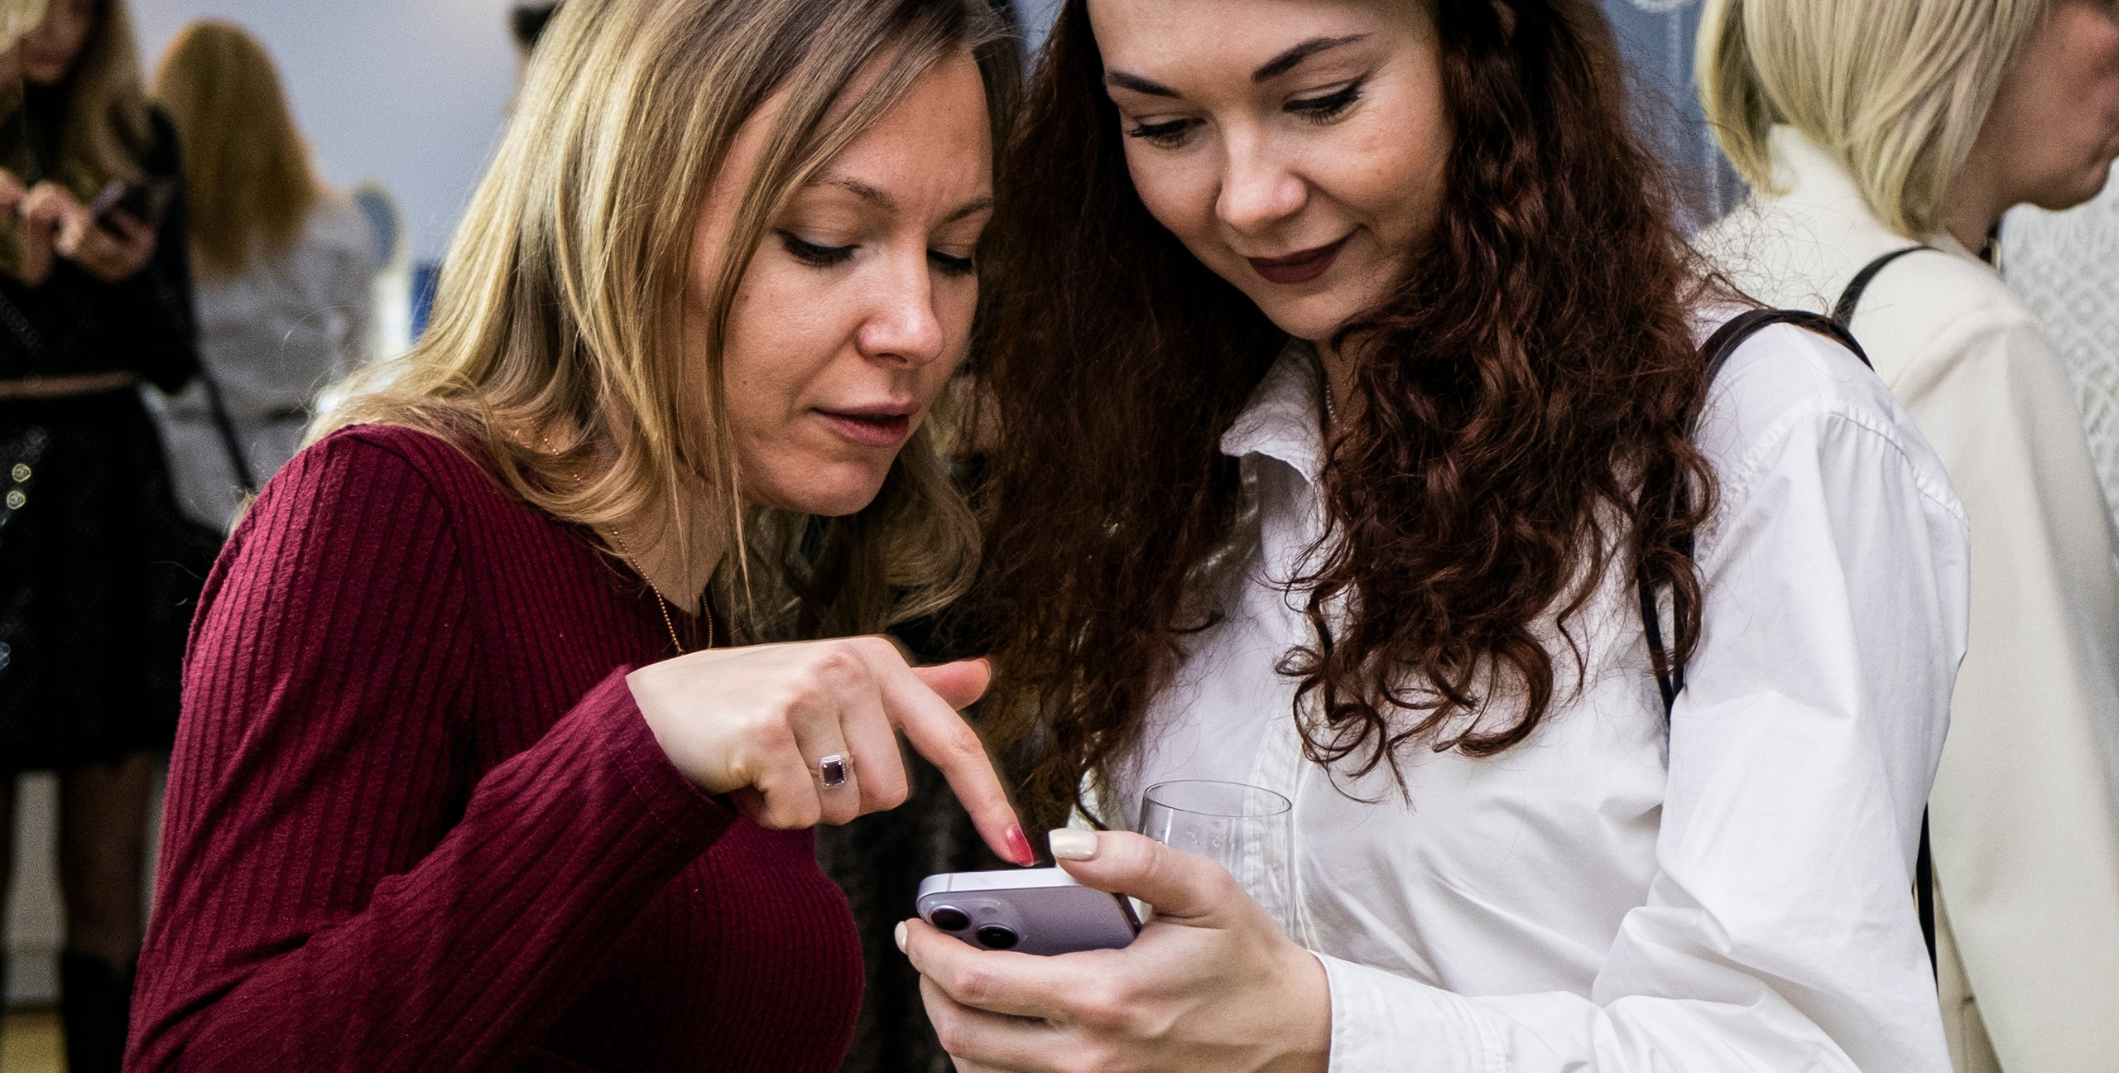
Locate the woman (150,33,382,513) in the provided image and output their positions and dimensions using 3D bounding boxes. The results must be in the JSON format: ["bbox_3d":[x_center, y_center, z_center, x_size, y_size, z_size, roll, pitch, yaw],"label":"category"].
[{"bbox_3d":[-1.208,-0.003,7.200,0.450,1.580,0.280,0,6,-6],"label":"woman"}]

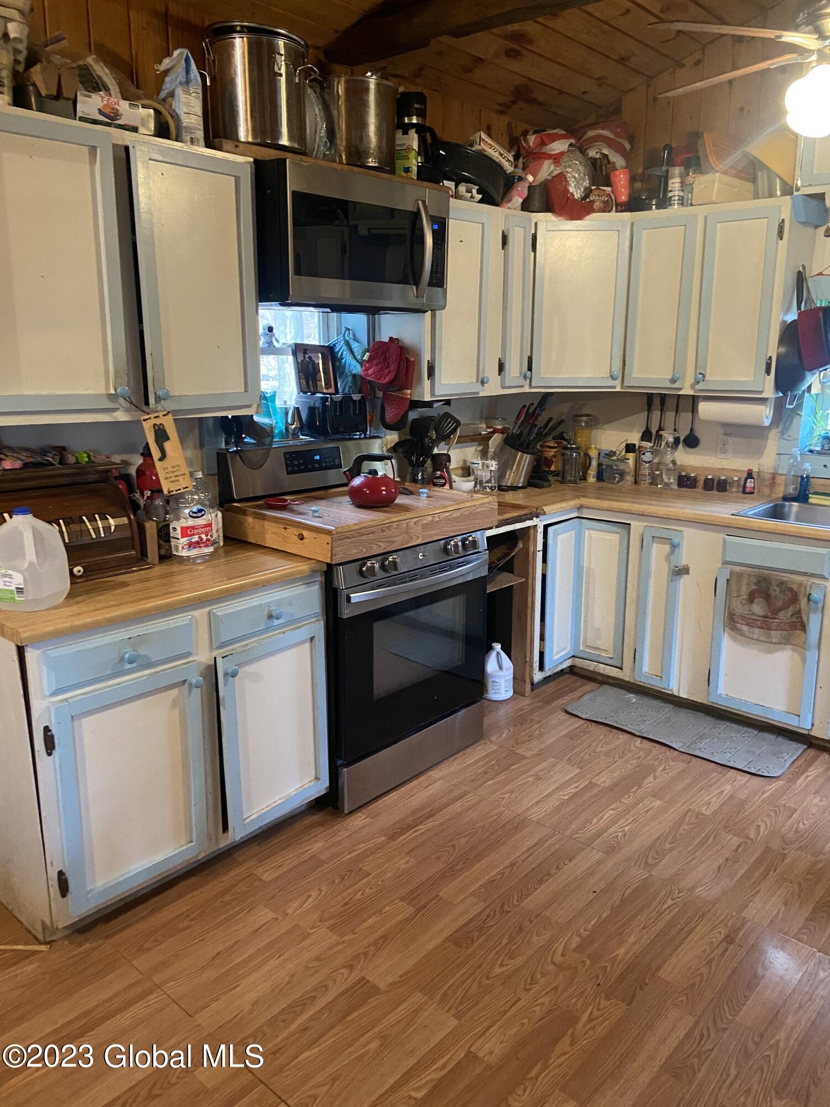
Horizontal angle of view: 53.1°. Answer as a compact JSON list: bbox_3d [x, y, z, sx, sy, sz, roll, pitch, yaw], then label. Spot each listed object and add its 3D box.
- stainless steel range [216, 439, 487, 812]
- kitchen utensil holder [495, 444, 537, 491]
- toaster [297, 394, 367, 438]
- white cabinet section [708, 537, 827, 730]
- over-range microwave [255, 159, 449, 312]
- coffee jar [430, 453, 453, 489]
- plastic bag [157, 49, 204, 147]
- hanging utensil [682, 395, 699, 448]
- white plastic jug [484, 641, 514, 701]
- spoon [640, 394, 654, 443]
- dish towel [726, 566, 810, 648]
[{"bbox_3d":[-0.198,0.203,3.112,0.690,1.180,0.756,13,19,42],"label":"stainless steel range"},{"bbox_3d":[0.480,-0.432,3.980,0.185,0.235,0.140,0,14,0],"label":"kitchen utensil holder"},{"bbox_3d":[-0.353,-0.579,3.478,0.225,0.175,0.215,13,19,42],"label":"toaster"},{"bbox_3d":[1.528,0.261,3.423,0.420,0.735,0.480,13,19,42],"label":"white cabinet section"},{"bbox_3d":[-0.267,-1.095,2.980,0.420,0.420,0.750,13,19,42],"label":"over-range microwave"},{"bbox_3d":[0.122,-0.349,3.738,0.100,0.185,0.090,3,14,14],"label":"coffee jar"},{"bbox_3d":[-0.697,-1.335,2.490,0.125,0.290,0.098,13,19,42],"label":"plastic bag"},{"bbox_3d":[1.280,-0.625,3.842,0.083,0.290,0.075,13,19,42],"label":"hanging utensil"},{"bbox_3d":[0.375,0.522,3.764,0.152,0.247,0.152,0,14,0],"label":"white plastic jug"},{"bbox_3d":[1.120,-0.648,3.991,0.060,0.295,0.045,13,19,42],"label":"spoon"},{"bbox_3d":[1.361,0.221,3.229,0.305,0.270,0.045,13,19,42],"label":"dish towel"}]

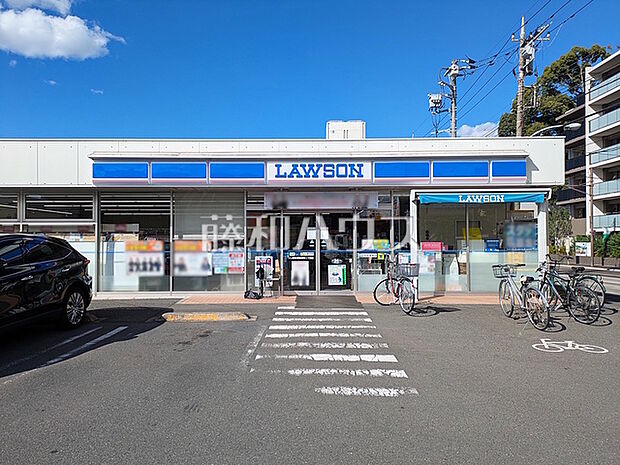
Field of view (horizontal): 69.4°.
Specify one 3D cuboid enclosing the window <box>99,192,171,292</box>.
[{"bbox_3d":[-4.370,0.249,11.150,1.820,2.490,0.100,0,0,1],"label":"window"}]

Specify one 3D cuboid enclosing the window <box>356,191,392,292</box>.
[{"bbox_3d":[1.642,0.242,11.400,0.916,2.520,0.100,0,0,0],"label":"window"}]

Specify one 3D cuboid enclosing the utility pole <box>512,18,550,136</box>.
[{"bbox_3d":[10.650,-4.400,21.700,1.850,12.100,1.400,0,0,0],"label":"utility pole"}]

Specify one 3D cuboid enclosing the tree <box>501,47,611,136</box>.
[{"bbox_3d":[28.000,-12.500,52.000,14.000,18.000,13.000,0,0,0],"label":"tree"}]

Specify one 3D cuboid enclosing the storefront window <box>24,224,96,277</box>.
[{"bbox_3d":[-6.253,0.600,11.200,1.850,1.700,0.100,0,0,1],"label":"storefront window"}]

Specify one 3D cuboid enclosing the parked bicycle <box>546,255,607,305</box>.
[{"bbox_3d":[5.270,1.030,9.300,0.580,1.080,1.720,0,0,-18],"label":"parked bicycle"}]

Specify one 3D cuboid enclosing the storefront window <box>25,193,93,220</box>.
[{"bbox_3d":[-6.260,-0.647,11.150,1.720,0.700,0.090,0,0,1],"label":"storefront window"}]

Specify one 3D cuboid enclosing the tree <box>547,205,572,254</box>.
[{"bbox_3d":[14.950,-0.060,27.000,1.700,3.200,1.700,0,0,0],"label":"tree"}]

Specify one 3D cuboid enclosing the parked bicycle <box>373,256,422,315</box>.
[{"bbox_3d":[1.800,1.050,9.120,0.600,1.080,1.650,0,0,-10],"label":"parked bicycle"}]

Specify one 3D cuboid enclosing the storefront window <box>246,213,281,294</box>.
[{"bbox_3d":[-1.177,0.535,11.400,0.878,2.088,0.100,0,0,0],"label":"storefront window"}]

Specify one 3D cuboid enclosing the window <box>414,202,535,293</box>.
[{"bbox_3d":[4.133,0.345,11.050,3.060,2.320,0.100,0,0,1],"label":"window"}]

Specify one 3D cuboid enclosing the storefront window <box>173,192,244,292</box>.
[{"bbox_3d":[-2.584,0.255,11.400,1.833,2.546,0.100,0,0,0],"label":"storefront window"}]

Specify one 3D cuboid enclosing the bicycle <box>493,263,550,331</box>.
[{"bbox_3d":[3.730,1.080,7.860,0.600,1.030,1.770,0,0,-3],"label":"bicycle"}]

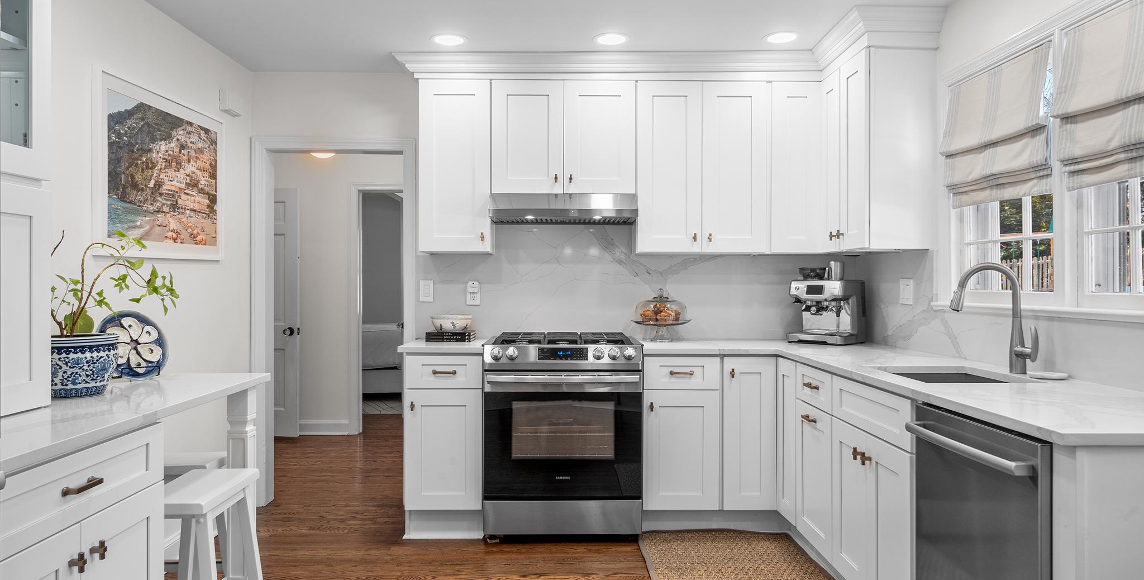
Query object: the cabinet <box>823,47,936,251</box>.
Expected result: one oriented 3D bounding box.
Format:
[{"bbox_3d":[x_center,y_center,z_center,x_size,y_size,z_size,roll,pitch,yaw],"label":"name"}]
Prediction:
[{"bbox_3d":[1.493,-0.644,3.744,0.322,0.910,0.600,0,0,-1],"label":"cabinet"}]

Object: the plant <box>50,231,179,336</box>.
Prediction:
[{"bbox_3d":[-1.338,-0.020,2.175,0.427,0.299,0.360,0,0,-1],"label":"plant"}]

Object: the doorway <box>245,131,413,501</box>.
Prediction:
[{"bbox_3d":[-1.344,0.178,4.367,0.926,2.070,0.140,0,0,-1],"label":"doorway"}]

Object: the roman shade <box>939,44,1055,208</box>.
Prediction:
[{"bbox_3d":[1.624,-0.617,2.967,0.070,0.531,0.696,0,0,-1],"label":"roman shade"}]

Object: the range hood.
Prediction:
[{"bbox_3d":[-0.048,-0.441,4.109,0.758,0.141,0.445,0,0,-1],"label":"range hood"}]

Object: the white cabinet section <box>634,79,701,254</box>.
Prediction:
[{"bbox_3d":[0.510,-0.643,4.145,0.345,0.898,0.330,0,0,0],"label":"white cabinet section"}]

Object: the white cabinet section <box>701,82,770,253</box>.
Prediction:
[{"bbox_3d":[0.854,-0.641,4.145,0.348,0.898,0.330,0,0,0],"label":"white cabinet section"}]

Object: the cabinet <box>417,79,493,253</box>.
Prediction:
[{"bbox_3d":[-0.617,-0.648,4.166,0.380,0.910,0.325,0,0,-1],"label":"cabinet"}]

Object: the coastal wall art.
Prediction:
[{"bbox_3d":[-1.763,-0.474,3.305,0.030,0.688,1.085,0,0,-1],"label":"coastal wall art"}]

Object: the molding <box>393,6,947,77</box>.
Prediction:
[{"bbox_3d":[0.366,-1.166,3.816,2.563,0.132,1.055,0,0,-1],"label":"molding"}]

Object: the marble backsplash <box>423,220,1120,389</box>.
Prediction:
[{"bbox_3d":[0.398,-0.039,3.253,2.510,0.643,2.190,0,0,-1],"label":"marble backsplash"}]

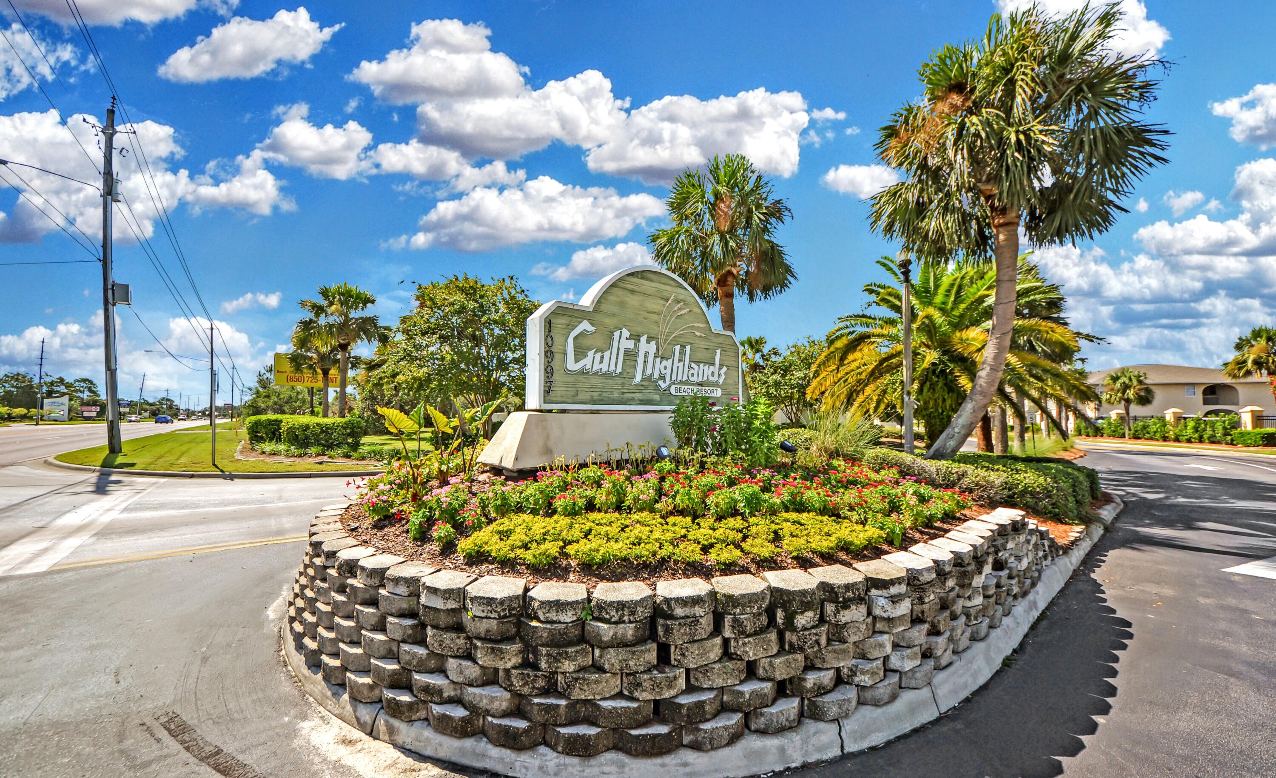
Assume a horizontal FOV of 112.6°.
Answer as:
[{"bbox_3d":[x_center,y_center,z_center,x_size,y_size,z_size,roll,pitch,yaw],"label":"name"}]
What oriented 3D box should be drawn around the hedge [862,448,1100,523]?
[{"bbox_3d":[5.600,1.541,7.527,1.350,0.650,3.600,1,-3,-21],"label":"hedge"}]

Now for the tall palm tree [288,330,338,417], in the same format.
[{"bbox_3d":[-14.787,-0.194,20.041,2.900,5.492,2.900,2,-4,-36],"label":"tall palm tree"}]

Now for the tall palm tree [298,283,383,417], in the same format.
[{"bbox_3d":[-14.370,-1.174,20.596,3.300,7.511,3.300,2,-4,-35],"label":"tall palm tree"}]

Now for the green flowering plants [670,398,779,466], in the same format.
[{"bbox_3d":[1.250,0.621,6.324,1.500,1.050,0.800,0,-3,0],"label":"green flowering plants"}]

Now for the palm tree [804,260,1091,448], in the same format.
[{"bbox_3d":[9.127,-0.885,12.668,6.500,5.762,6.500,-2,-4,36],"label":"palm tree"}]

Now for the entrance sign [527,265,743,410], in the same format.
[{"bbox_3d":[0.178,-0.629,5.423,3.230,1.785,0.302,3,-4,-39],"label":"entrance sign"}]

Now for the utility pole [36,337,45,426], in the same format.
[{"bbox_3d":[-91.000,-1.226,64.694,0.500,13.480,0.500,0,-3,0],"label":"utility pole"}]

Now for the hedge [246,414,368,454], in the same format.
[{"bbox_3d":[-13.650,1.846,17.620,4.400,1.300,1.600,0,-3,5],"label":"hedge"}]

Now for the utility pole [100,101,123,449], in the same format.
[{"bbox_3d":[-19.828,-4.362,16.064,0.380,13.537,0.400,-8,-4,44],"label":"utility pole"}]

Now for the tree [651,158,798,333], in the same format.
[{"bbox_3d":[2.049,-1.782,9.813,3.400,6.939,3.400,-1,-3,12],"label":"tree"}]

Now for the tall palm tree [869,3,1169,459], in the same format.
[{"bbox_3d":[7.100,-3.197,8.360,4.400,9.300,4.400,0,-3,0],"label":"tall palm tree"}]

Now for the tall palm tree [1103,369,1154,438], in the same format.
[{"bbox_3d":[29.900,0.898,25.994,2.150,4.330,2.150,0,-3,0],"label":"tall palm tree"}]

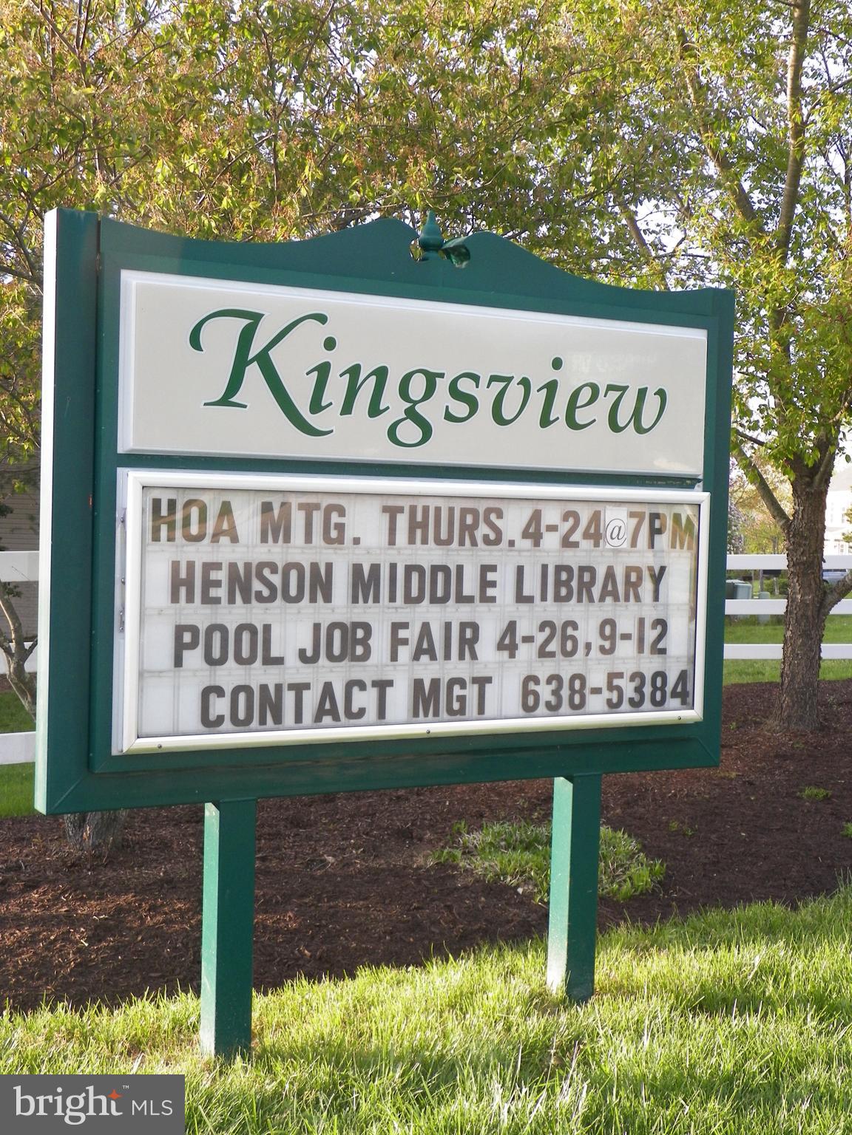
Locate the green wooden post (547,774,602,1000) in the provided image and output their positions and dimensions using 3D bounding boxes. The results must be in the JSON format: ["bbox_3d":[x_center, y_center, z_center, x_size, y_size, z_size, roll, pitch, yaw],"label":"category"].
[{"bbox_3d":[0.401,0.858,4.184,0.092,0.605,0.095,0,3,-28],"label":"green wooden post"}]

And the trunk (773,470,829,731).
[{"bbox_3d":[2.647,0.233,10.800,0.320,1.800,0.320,4,2,13],"label":"trunk"}]

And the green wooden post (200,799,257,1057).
[{"bbox_3d":[-0.476,0.864,3.722,0.092,0.629,0.095,0,3,-28],"label":"green wooden post"}]

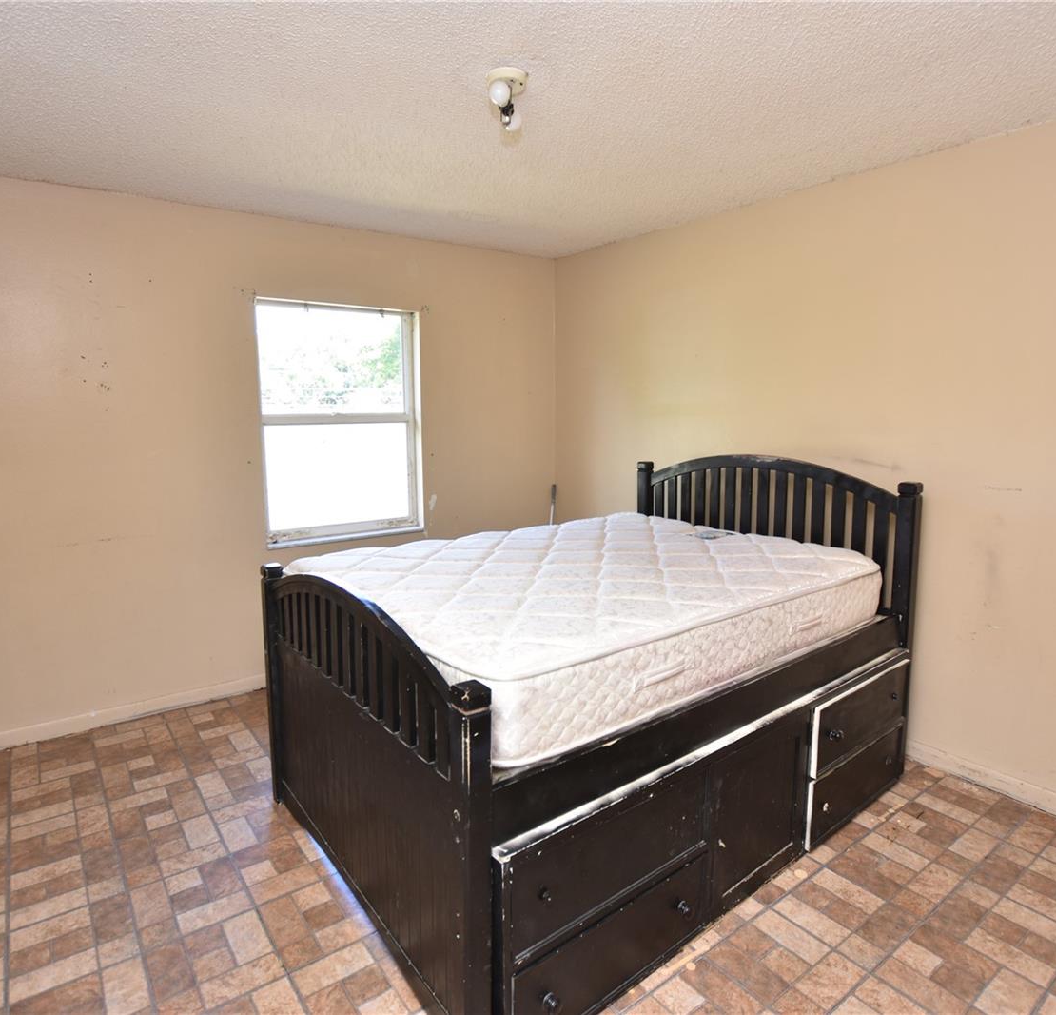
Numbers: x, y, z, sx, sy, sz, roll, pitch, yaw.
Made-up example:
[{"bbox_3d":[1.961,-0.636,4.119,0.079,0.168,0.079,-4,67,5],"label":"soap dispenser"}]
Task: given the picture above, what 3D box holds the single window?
[{"bbox_3d":[-1.030,-0.467,3.584,0.920,1.290,0.100,-6,10,-36],"label":"single window"}]

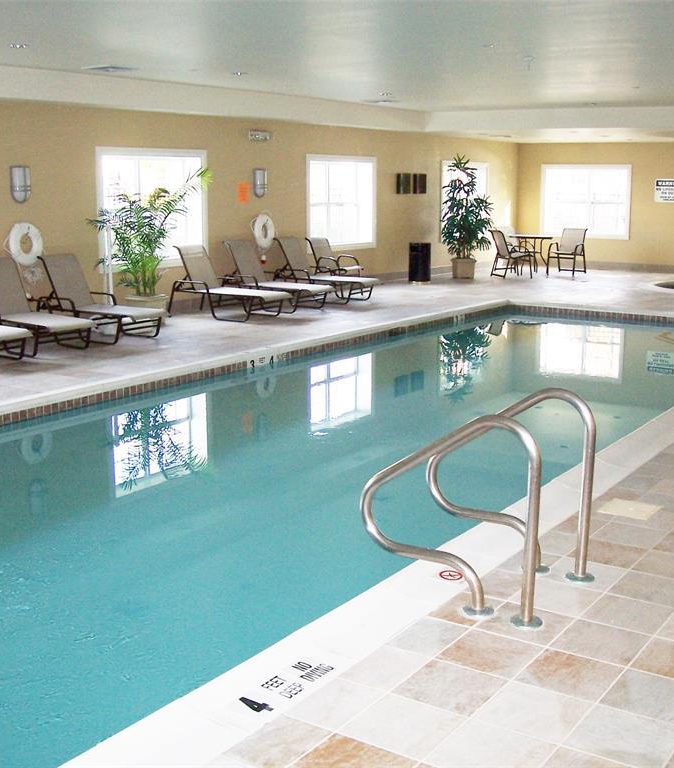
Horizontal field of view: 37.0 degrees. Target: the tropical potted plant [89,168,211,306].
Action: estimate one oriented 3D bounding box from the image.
[{"bbox_3d":[-2.227,-1.666,12.349,1.150,1.900,1.220,0,11,0],"label":"tropical potted plant"}]

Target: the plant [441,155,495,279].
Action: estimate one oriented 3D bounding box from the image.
[{"bbox_3d":[2.436,-3.131,18.775,1.000,2.270,1.000,7,13,34],"label":"plant"}]

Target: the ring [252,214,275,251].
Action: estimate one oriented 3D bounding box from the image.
[{"bbox_3d":[-1.105,-2.325,15.335,0.110,0.550,0.540,7,13,34],"label":"ring"}]

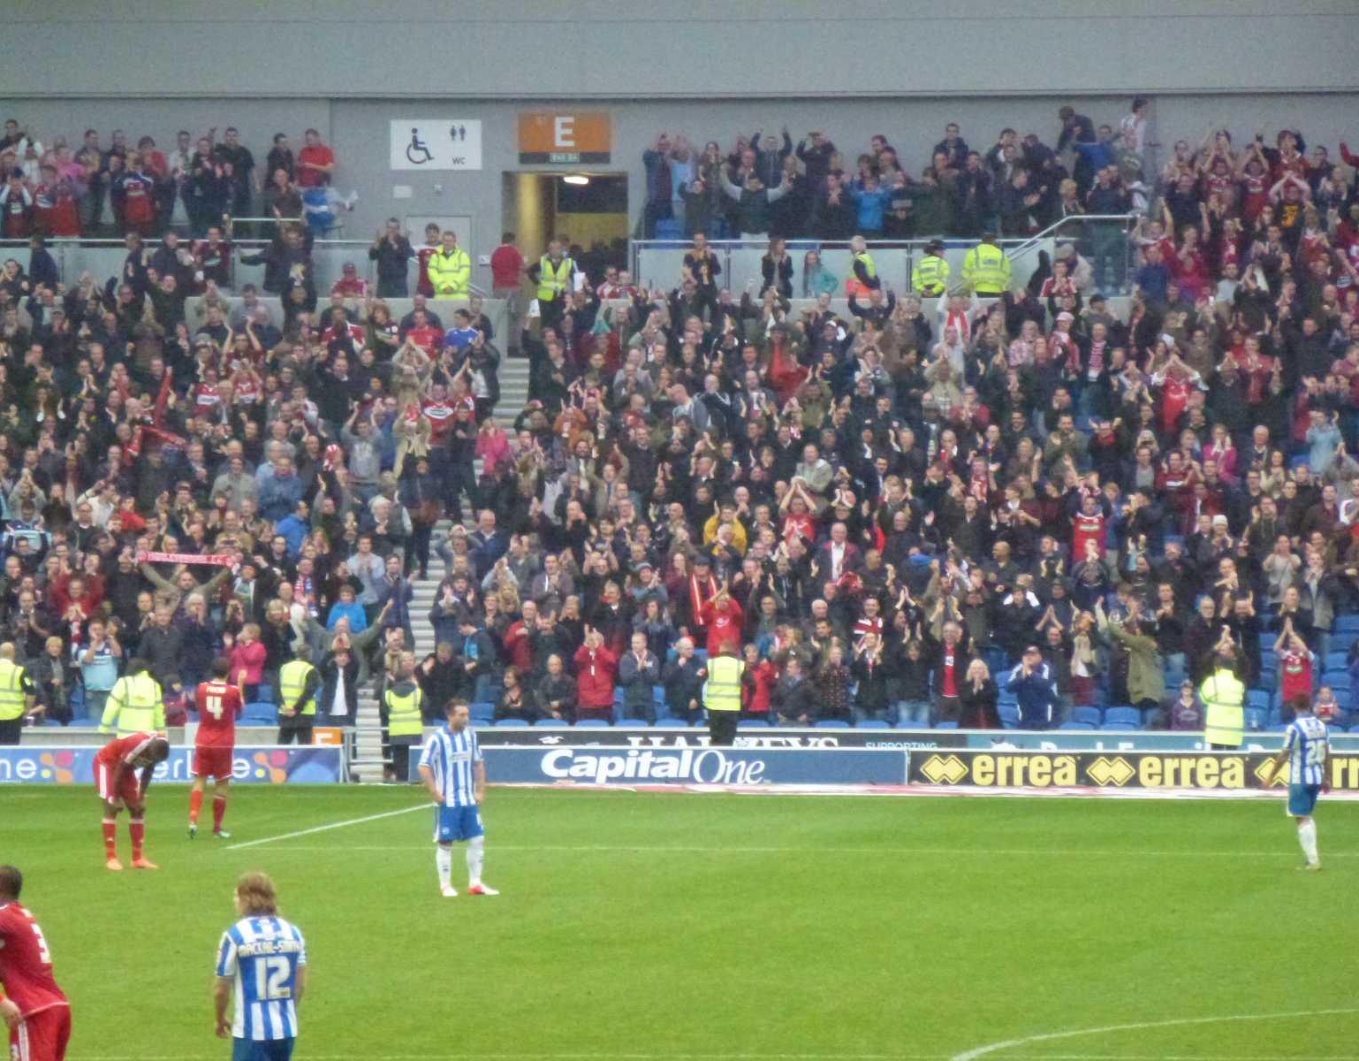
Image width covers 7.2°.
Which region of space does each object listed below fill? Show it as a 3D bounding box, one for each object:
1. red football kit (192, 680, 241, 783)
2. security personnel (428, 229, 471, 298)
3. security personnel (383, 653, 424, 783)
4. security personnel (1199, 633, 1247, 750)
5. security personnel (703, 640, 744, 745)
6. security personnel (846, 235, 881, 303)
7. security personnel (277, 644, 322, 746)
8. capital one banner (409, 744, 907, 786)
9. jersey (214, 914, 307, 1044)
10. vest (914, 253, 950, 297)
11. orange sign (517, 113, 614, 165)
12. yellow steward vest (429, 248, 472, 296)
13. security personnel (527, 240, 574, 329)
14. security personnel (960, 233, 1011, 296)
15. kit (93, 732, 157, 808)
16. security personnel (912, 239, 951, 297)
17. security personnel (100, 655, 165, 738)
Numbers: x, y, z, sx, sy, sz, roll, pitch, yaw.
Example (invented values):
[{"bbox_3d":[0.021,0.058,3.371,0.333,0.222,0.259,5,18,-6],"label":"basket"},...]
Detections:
[{"bbox_3d":[-4.806,2.093,113.100,0.500,1.040,0.350,0,0,7],"label":"red football kit"},{"bbox_3d":[-3.197,-3.297,151.200,0.610,1.770,0.380,0,0,2],"label":"security personnel"},{"bbox_3d":[-3.335,2.288,131.200,0.490,1.610,0.360,0,0,3],"label":"security personnel"},{"bbox_3d":[6.513,2.283,130.200,0.560,1.720,0.400,0,0,-6],"label":"security personnel"},{"bbox_3d":[0.542,2.226,131.600,0.540,1.790,0.350,0,1,1],"label":"security personnel"},{"bbox_3d":[2.490,-3.150,148.000,0.380,1.720,0.500,1,1,37],"label":"security personnel"},{"bbox_3d":[-4.617,2.269,132.000,0.500,1.760,0.350,1,1,37],"label":"security personnel"},{"bbox_3d":[-0.258,2.815,130.100,6.000,0.480,0.080,0,0,7],"label":"capital one banner"},{"bbox_3d":[-2.362,2.524,61.300,0.490,0.700,0.320,0,1,-18],"label":"jersey"},{"bbox_3d":[3.492,-3.537,150.300,0.490,0.590,0.340,0,0,12],"label":"vest"},{"bbox_3d":[-1.578,-5.414,150.000,1.290,0.720,0.060,0,1,7],"label":"orange sign"},{"bbox_3d":[-3.190,-3.536,151.200,0.600,0.770,0.380,0,0,2],"label":"yellow steward vest"},{"bbox_3d":[-1.752,-3.089,147.300,0.600,1.700,0.370,0,1,-3],"label":"security personnel"},{"bbox_3d":[4.176,-3.193,148.000,0.640,1.740,0.380,0,1,-10],"label":"security personnel"},{"bbox_3d":[-5.359,2.301,105.000,0.560,0.700,0.470,0,1,41],"label":"kit"},{"bbox_3d":[3.492,-3.178,150.300,0.530,1.680,0.360,0,0,12],"label":"security personnel"},{"bbox_3d":[-6.621,2.323,131.700,0.740,1.600,0.420,0,0,0],"label":"security personnel"}]

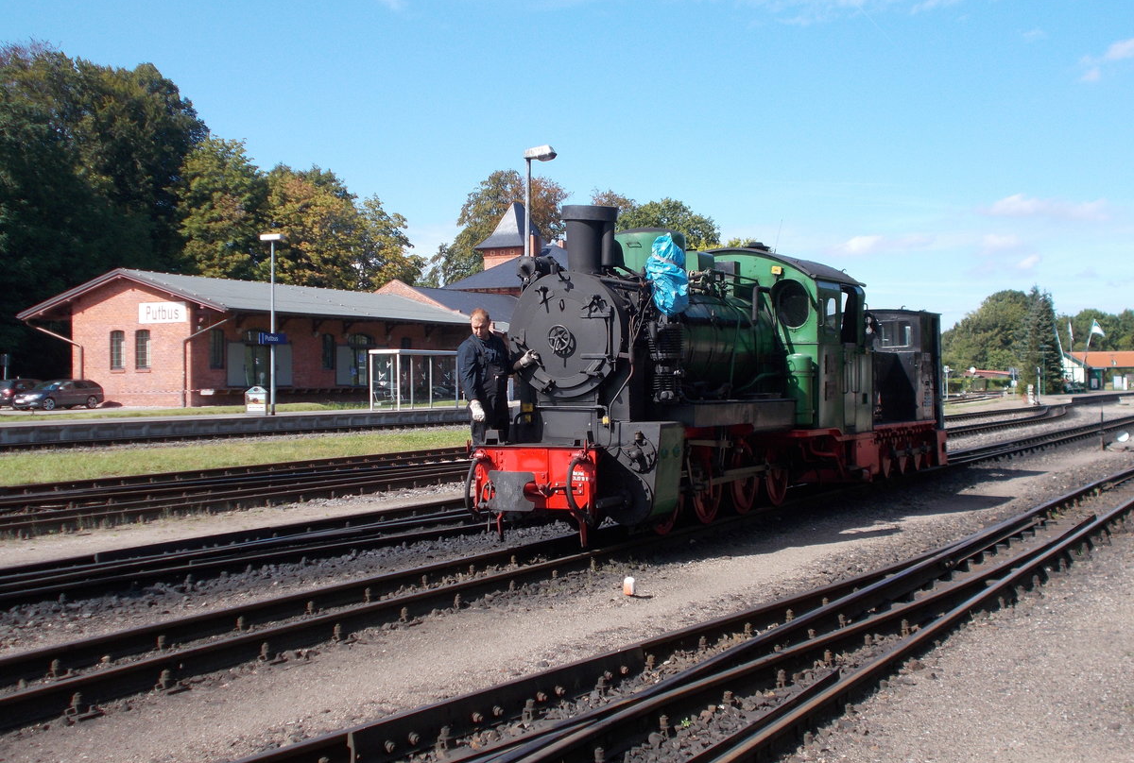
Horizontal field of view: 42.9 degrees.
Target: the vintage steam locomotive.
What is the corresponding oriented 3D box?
[{"bbox_3d":[2.644,-0.088,18.757,2.140,3.250,14.500,0,0,27],"label":"vintage steam locomotive"}]

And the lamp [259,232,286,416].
[{"bbox_3d":[-10.070,-1.954,49.525,0.900,6.230,0.340,0,0,27],"label":"lamp"}]

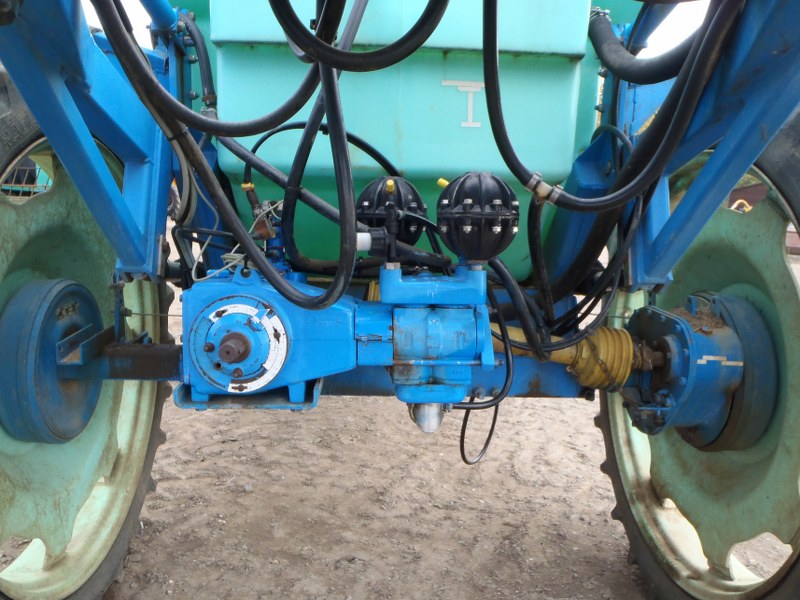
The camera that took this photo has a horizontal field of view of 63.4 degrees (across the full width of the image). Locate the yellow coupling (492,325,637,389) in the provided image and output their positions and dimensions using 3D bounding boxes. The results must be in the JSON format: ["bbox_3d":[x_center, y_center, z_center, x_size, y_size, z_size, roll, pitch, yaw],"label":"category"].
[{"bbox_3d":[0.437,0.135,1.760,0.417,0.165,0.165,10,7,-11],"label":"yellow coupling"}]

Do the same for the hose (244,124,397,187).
[{"bbox_3d":[-0.204,-0.378,1.680,0.400,0.155,0.120,1,9,-3],"label":"hose"}]

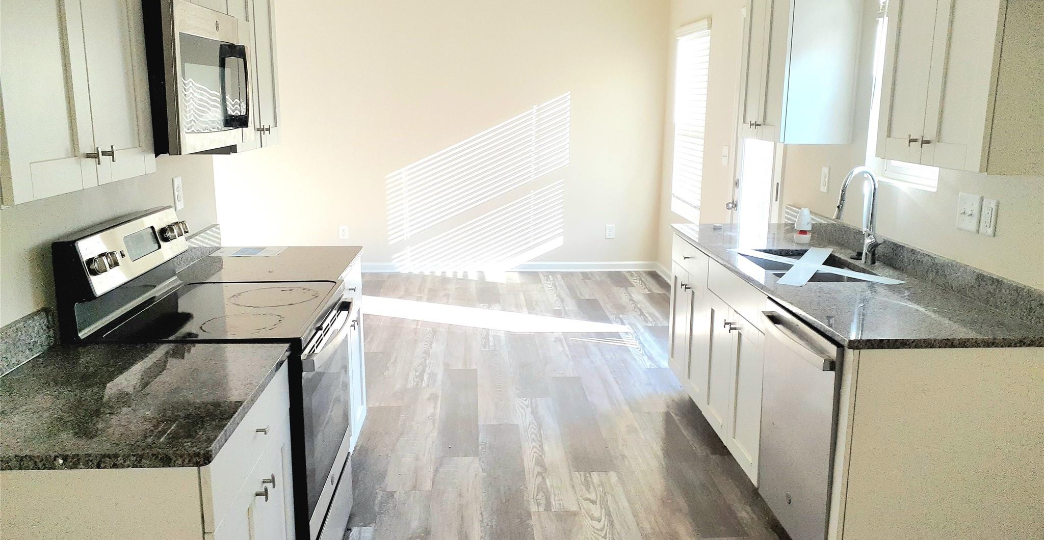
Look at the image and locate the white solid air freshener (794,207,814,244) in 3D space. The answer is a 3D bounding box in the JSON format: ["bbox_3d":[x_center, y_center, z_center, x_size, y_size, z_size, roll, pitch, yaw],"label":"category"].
[{"bbox_3d":[1.327,-0.216,3.850,0.080,0.165,0.080,0,12,-3],"label":"white solid air freshener"}]

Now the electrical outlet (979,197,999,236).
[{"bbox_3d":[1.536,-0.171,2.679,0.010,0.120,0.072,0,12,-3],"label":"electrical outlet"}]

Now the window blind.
[{"bbox_3d":[1.298,-1.158,6.417,0.055,1.492,0.970,0,12,-3],"label":"window blind"}]

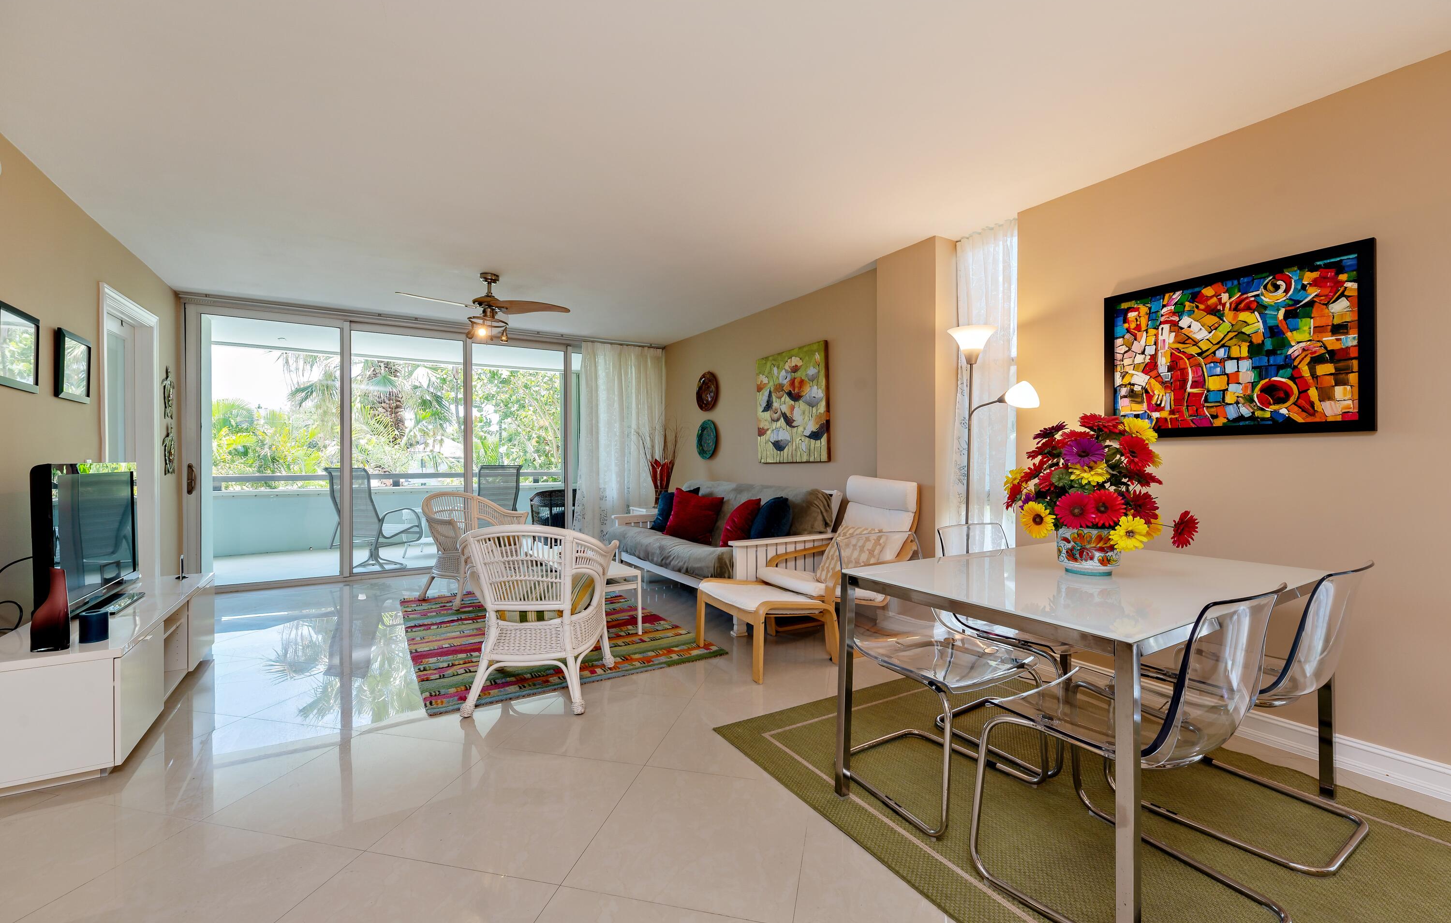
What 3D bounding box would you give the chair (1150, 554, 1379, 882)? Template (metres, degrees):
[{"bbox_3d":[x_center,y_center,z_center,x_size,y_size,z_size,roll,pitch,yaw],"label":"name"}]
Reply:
[{"bbox_3d":[1.629,0.693,1.824,0.540,0.810,0.570,0,0,-33],"label":"chair"}]

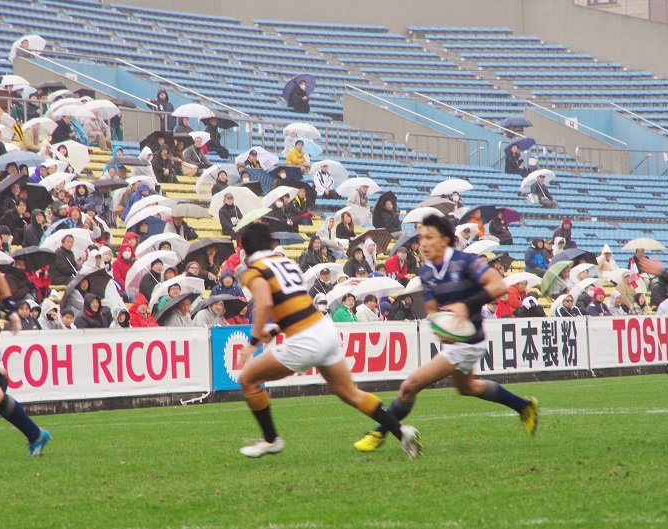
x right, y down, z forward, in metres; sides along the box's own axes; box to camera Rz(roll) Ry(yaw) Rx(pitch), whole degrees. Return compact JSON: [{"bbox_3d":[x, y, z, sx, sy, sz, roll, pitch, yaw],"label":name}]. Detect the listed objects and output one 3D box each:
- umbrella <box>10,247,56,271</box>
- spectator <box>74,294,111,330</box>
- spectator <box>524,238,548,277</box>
[{"bbox_3d":[-5.074,0.050,75.937,0.840,0.720,0.840,-16,-26,17],"label":"umbrella"},{"bbox_3d":[-3.337,1.055,63.423,0.560,1.250,0.780,-1,-1,-43],"label":"spectator"},{"bbox_3d":[4.598,0.084,100.334,0.780,1.250,0.560,-3,-1,41],"label":"spectator"}]

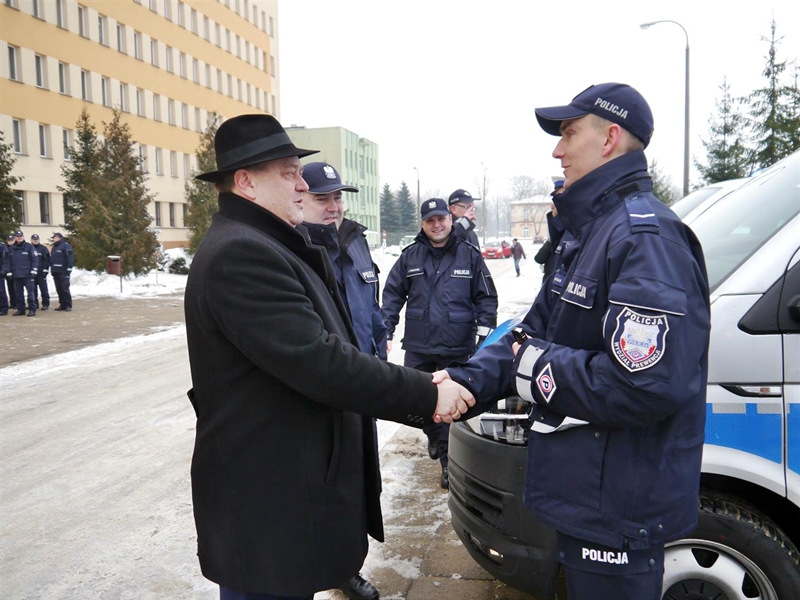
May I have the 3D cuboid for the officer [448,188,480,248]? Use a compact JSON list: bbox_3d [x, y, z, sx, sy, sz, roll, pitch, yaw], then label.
[{"bbox_3d":[0.447,0.161,4.700,0.450,1.920,0.600,3,7,37],"label":"officer"}]

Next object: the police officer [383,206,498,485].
[{"bbox_3d":[0.263,0.255,4.200,0.740,1.830,0.500,0,5,7],"label":"police officer"}]

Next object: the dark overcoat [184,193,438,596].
[{"bbox_3d":[-0.209,0.206,1.530,0.580,0.940,0.560,0,5,2],"label":"dark overcoat"}]

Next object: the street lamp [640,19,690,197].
[{"bbox_3d":[8.969,-4.956,21.984,1.650,8.750,0.320,1,5,14],"label":"street lamp"}]

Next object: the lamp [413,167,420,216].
[{"bbox_3d":[1.736,-8.801,63.777,0.320,8.800,1.600,1,5,14],"label":"lamp"}]

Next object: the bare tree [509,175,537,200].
[{"bbox_3d":[26.503,-19.452,140.000,6.300,15.400,6.300,-1,5,0],"label":"bare tree"}]

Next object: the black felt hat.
[{"bbox_3d":[-0.334,-0.355,1.540,0.300,0.133,0.270,-12,5,1],"label":"black felt hat"}]

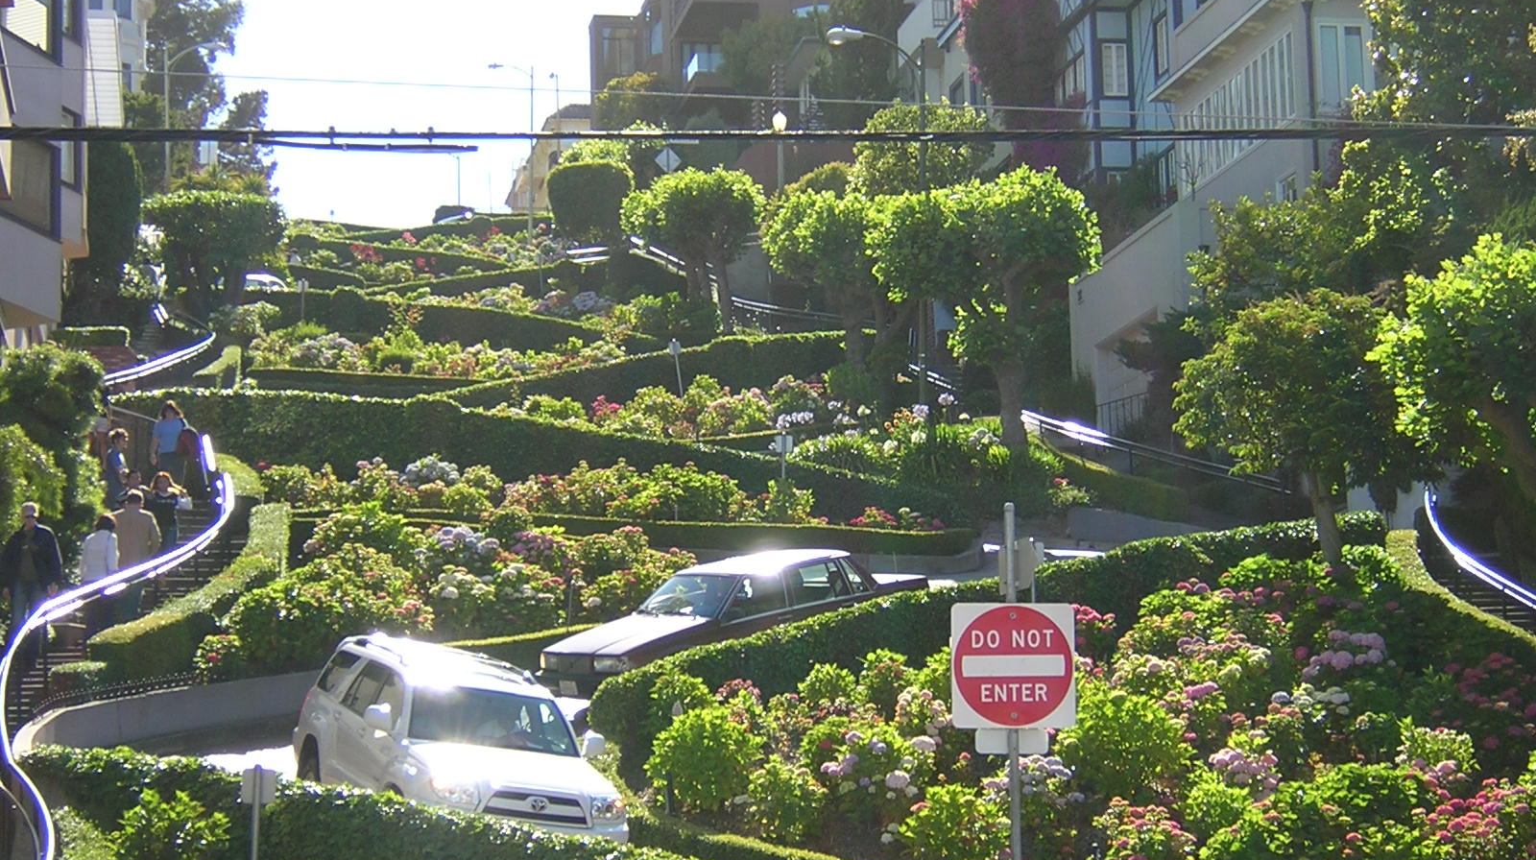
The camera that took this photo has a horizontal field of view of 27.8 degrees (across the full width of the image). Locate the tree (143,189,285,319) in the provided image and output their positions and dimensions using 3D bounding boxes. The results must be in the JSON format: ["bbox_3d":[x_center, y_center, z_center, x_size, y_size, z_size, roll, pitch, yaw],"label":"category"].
[{"bbox_3d":[-15.333,-4.867,86.000,3.800,3.500,3.600,0,-7,-10],"label":"tree"}]

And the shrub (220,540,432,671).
[{"bbox_3d":[-4.857,1.994,34.300,2.350,1.450,1.800,0,-9,-10],"label":"shrub"}]

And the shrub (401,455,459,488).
[{"bbox_3d":[-5.581,0.766,51.500,1.050,0.850,1.000,0,-7,-10],"label":"shrub"}]

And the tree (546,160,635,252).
[{"bbox_3d":[-6.667,-8.295,117.000,3.200,3.600,3.200,0,-7,-10],"label":"tree"}]

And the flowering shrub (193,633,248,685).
[{"bbox_3d":[-6.275,2.613,35.500,0.680,0.680,0.650,0,-7,-10],"label":"flowering shrub"}]

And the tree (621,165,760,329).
[{"bbox_3d":[-2.101,-5.025,87.000,3.800,4.300,3.700,0,-7,-10],"label":"tree"}]

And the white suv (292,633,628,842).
[{"bbox_3d":[-2.790,3.000,27.750,1.900,1.790,4.780,10,-1,-23],"label":"white suv"}]

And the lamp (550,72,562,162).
[{"bbox_3d":[-10.257,-13.474,150.000,0.350,7.700,2.200,0,-9,-10],"label":"lamp"}]

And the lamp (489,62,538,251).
[{"bbox_3d":[-10.549,-11.411,129.238,1.850,7.900,0.400,0,-7,-8],"label":"lamp"}]

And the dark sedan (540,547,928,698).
[{"bbox_3d":[-0.360,2.370,37.000,4.820,1.420,1.770,-9,5,-38],"label":"dark sedan"}]

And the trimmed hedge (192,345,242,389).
[{"bbox_3d":[-12.400,-1.393,70.000,1.200,1.100,2.500,0,-7,-10],"label":"trimmed hedge"}]

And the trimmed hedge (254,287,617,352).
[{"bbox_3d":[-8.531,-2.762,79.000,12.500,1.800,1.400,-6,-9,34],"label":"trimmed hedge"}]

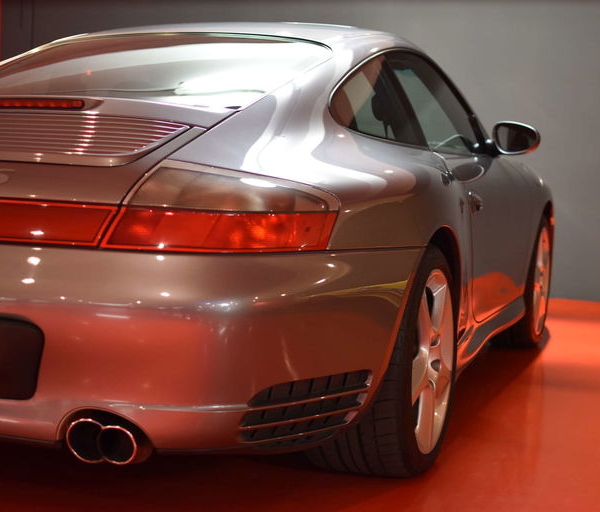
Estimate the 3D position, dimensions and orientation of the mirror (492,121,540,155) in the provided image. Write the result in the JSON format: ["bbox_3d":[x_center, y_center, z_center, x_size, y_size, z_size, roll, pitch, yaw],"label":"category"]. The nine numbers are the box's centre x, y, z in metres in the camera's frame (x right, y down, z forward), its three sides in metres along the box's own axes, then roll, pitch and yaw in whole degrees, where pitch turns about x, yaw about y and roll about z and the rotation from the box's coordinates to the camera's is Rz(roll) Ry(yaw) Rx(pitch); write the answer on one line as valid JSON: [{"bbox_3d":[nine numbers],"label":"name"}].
[{"bbox_3d":[0.830,-0.455,4.255,0.190,0.130,0.110,4,5,20],"label":"mirror"}]

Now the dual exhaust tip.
[{"bbox_3d":[-0.362,0.353,2.167,0.152,0.082,0.120,4,5,20],"label":"dual exhaust tip"}]

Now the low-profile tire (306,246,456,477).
[{"bbox_3d":[0.226,0.271,3.016,0.298,0.632,0.634,4,5,20],"label":"low-profile tire"}]

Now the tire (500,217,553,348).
[{"bbox_3d":[1.030,0.107,5.218,0.228,0.635,0.637,4,5,20],"label":"tire"}]

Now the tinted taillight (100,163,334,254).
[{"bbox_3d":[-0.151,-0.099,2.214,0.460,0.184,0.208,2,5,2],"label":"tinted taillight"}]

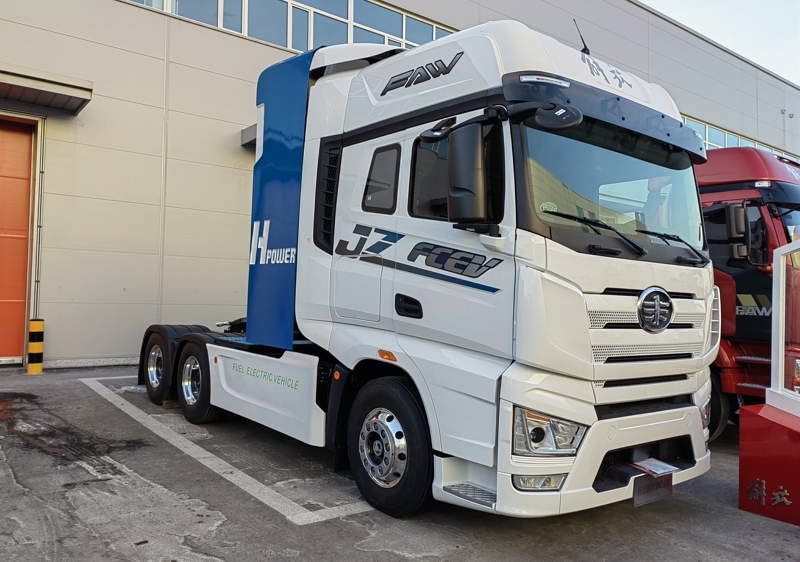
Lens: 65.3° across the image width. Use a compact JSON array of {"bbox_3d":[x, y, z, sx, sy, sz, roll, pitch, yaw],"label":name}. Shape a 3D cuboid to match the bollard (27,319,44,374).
[{"bbox_3d":[-6.236,1.140,10.714,0.220,0.920,0.220,3,-4,-36],"label":"bollard"}]

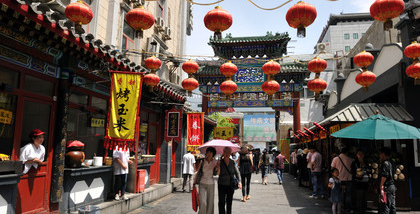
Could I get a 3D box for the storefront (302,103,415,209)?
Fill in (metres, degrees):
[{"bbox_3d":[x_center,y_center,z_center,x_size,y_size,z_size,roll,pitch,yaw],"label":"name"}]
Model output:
[{"bbox_3d":[4.796,1.699,9.800,2.250,2.950,4.200,-1,-9,11],"label":"storefront"}]

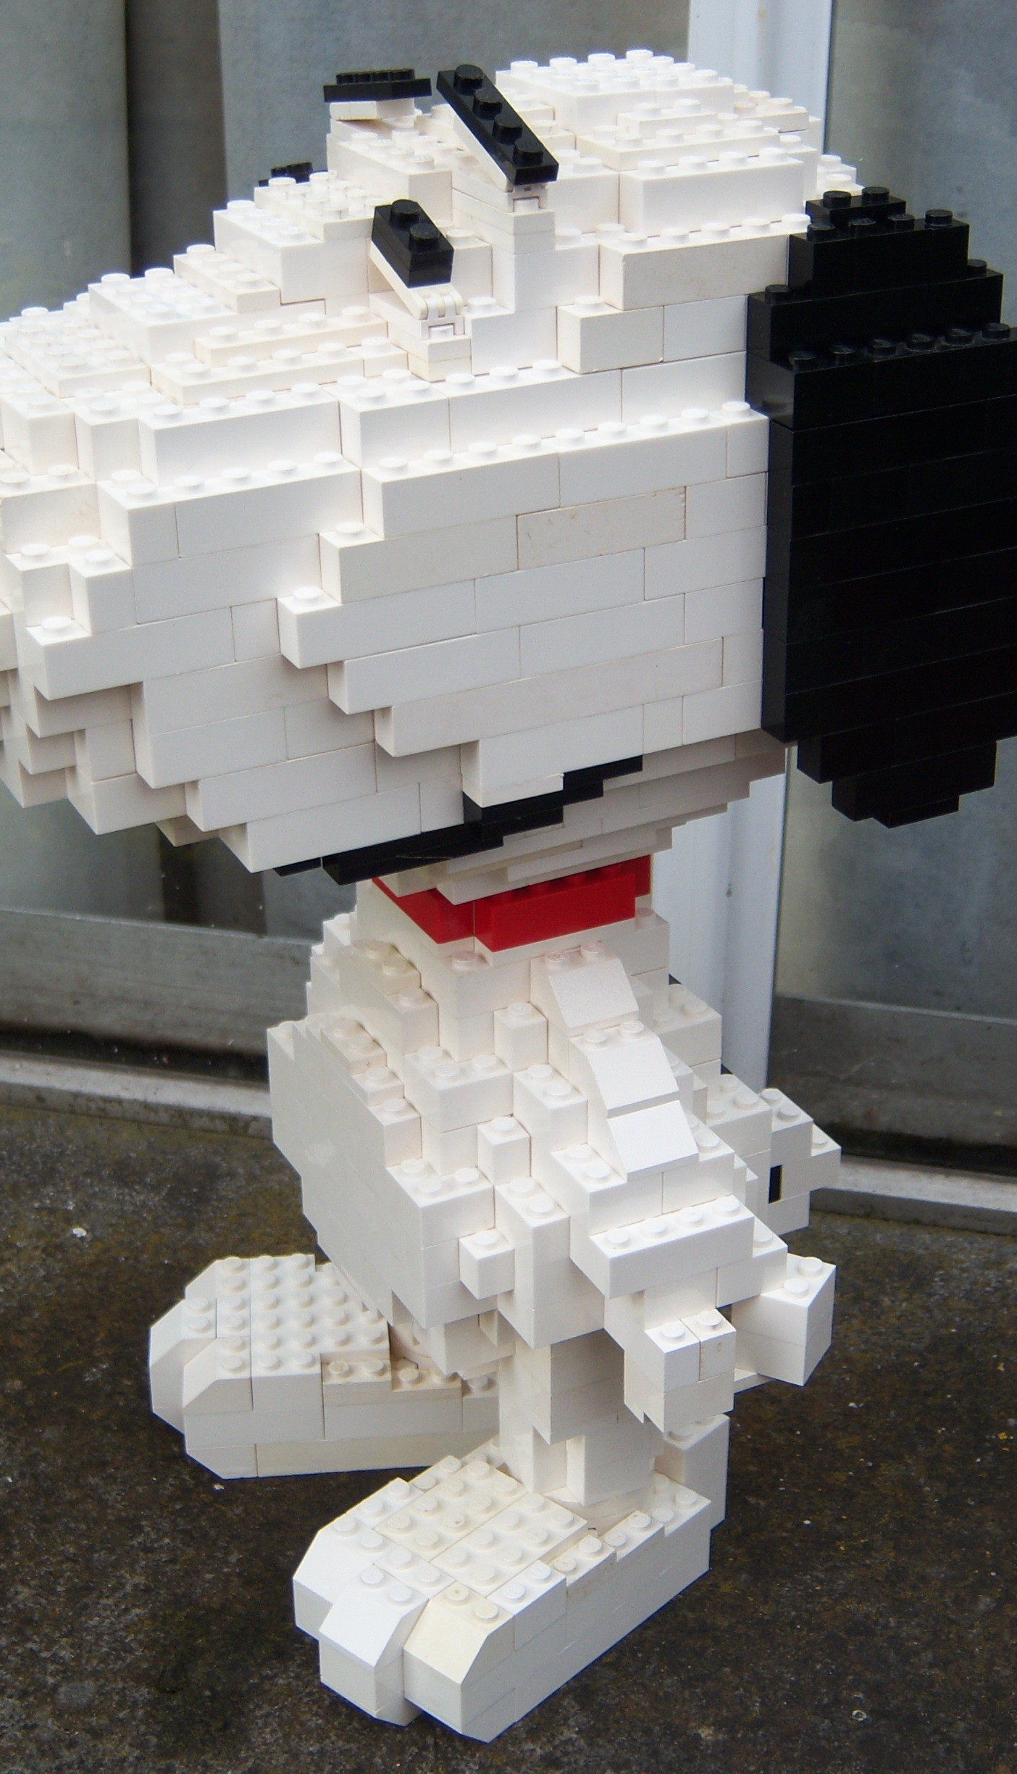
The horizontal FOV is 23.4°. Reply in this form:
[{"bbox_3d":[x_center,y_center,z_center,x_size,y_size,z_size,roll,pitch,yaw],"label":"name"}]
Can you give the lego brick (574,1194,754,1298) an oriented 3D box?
[{"bbox_3d":[0.030,0.067,0.473,0.032,0.011,0.014,-14,29,-23],"label":"lego brick"}]

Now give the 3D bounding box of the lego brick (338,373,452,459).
[{"bbox_3d":[-0.020,-0.078,0.407,0.016,0.011,0.016,-14,29,-23],"label":"lego brick"}]

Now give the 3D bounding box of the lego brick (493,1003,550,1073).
[{"bbox_3d":[0.003,0.029,0.486,0.008,0.011,0.008,-14,29,-23],"label":"lego brick"}]

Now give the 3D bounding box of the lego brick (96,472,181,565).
[{"bbox_3d":[-0.059,-0.059,0.392,0.008,0.011,0.016,-14,29,-23],"label":"lego brick"}]

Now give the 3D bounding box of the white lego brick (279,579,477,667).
[{"bbox_3d":[-0.021,-0.045,0.405,0.032,0.011,0.008,-14,29,-23],"label":"white lego brick"}]

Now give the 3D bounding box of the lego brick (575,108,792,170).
[{"bbox_3d":[0.029,-0.129,0.427,0.032,0.005,0.016,-14,29,-23],"label":"lego brick"}]

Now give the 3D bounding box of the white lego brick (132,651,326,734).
[{"bbox_3d":[-0.046,-0.035,0.407,0.032,0.011,0.010,-14,29,-23],"label":"white lego brick"}]

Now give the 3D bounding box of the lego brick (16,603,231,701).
[{"bbox_3d":[-0.062,-0.041,0.402,0.032,0.011,0.015,-14,29,-22],"label":"lego brick"}]

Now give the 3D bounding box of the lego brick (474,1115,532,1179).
[{"bbox_3d":[-0.001,0.051,0.484,0.008,0.011,0.009,-14,29,-23],"label":"lego brick"}]

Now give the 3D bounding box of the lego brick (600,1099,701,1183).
[{"bbox_3d":[0.026,0.046,0.470,0.016,0.011,0.016,-13,28,-25],"label":"lego brick"}]

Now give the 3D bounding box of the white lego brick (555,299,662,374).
[{"bbox_3d":[0.017,-0.093,0.415,0.016,0.011,0.009,-14,30,-23],"label":"white lego brick"}]

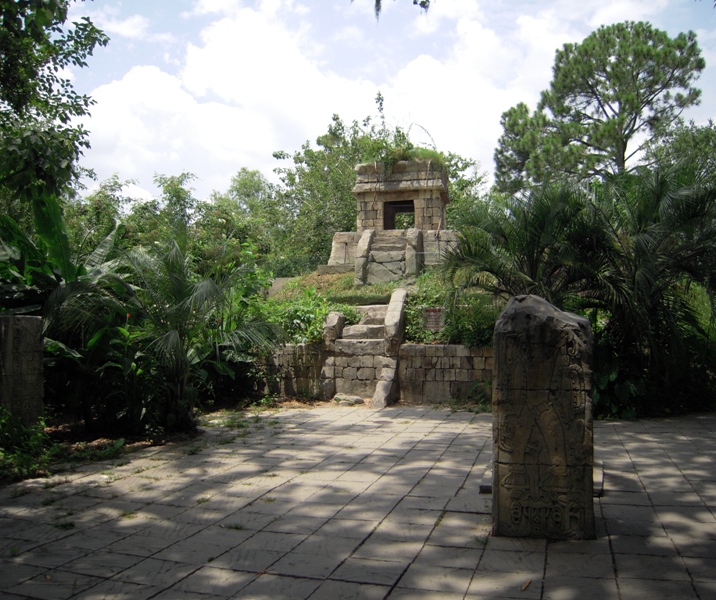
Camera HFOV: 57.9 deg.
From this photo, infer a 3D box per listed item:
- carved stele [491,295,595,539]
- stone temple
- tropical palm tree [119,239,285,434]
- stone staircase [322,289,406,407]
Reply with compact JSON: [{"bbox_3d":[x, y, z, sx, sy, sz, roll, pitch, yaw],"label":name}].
[{"bbox_3d":[1.463,0.912,5.252,0.800,1.900,0.360,-1,-3,9],"label":"carved stele"},{"bbox_3d":[1.365,-2.400,21.420,4.500,4.100,4.200,-1,-3,12],"label":"stone temple"},{"bbox_3d":[-2.636,0.564,10.900,2.700,3.200,2.500,-1,-3,0],"label":"tropical palm tree"},{"bbox_3d":[0.072,1.108,16.164,1.800,2.750,2.800,-1,-3,14],"label":"stone staircase"}]

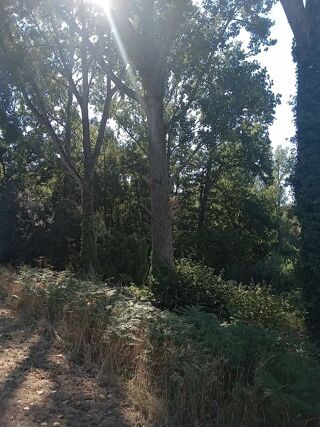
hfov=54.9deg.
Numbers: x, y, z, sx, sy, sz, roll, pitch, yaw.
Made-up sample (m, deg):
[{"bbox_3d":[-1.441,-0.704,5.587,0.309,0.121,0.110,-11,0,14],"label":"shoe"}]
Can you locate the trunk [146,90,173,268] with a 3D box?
[{"bbox_3d":[0.024,-0.935,9.300,0.680,5.400,0.660,-2,-5,0],"label":"trunk"}]

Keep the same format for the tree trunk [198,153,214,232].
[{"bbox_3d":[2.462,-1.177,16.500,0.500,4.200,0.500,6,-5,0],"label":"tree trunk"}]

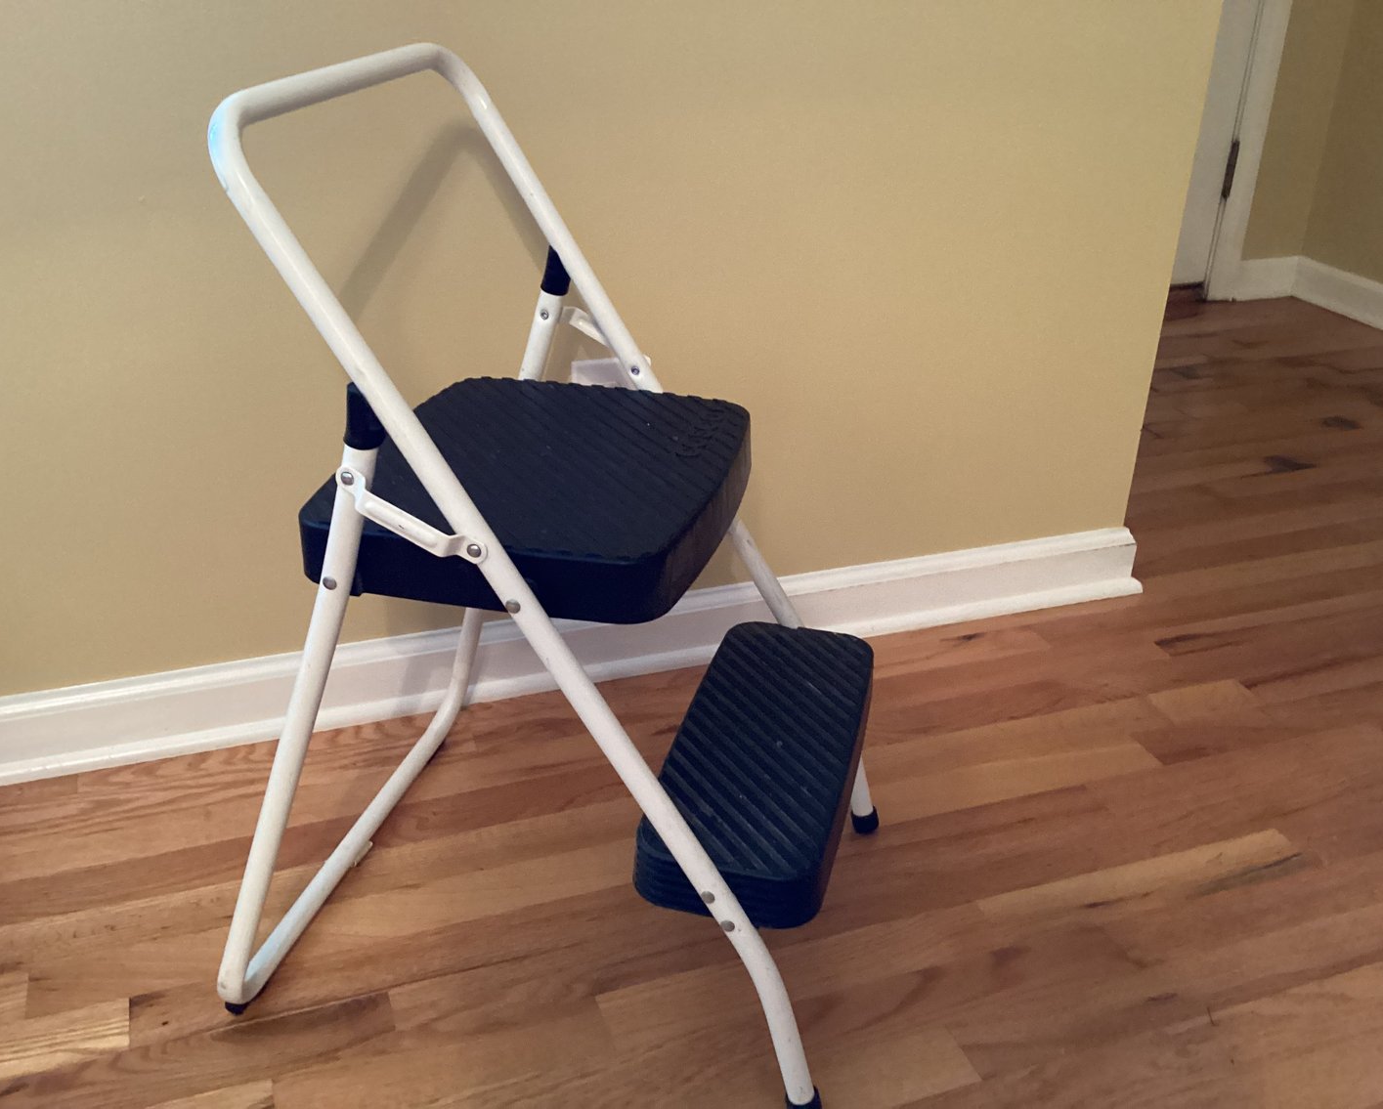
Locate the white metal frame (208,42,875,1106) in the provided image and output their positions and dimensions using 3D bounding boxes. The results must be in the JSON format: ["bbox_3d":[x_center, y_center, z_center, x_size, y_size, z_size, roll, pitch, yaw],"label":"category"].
[{"bbox_3d":[-0.084,0.001,0.992,0.464,0.685,0.428,7,28,12],"label":"white metal frame"}]

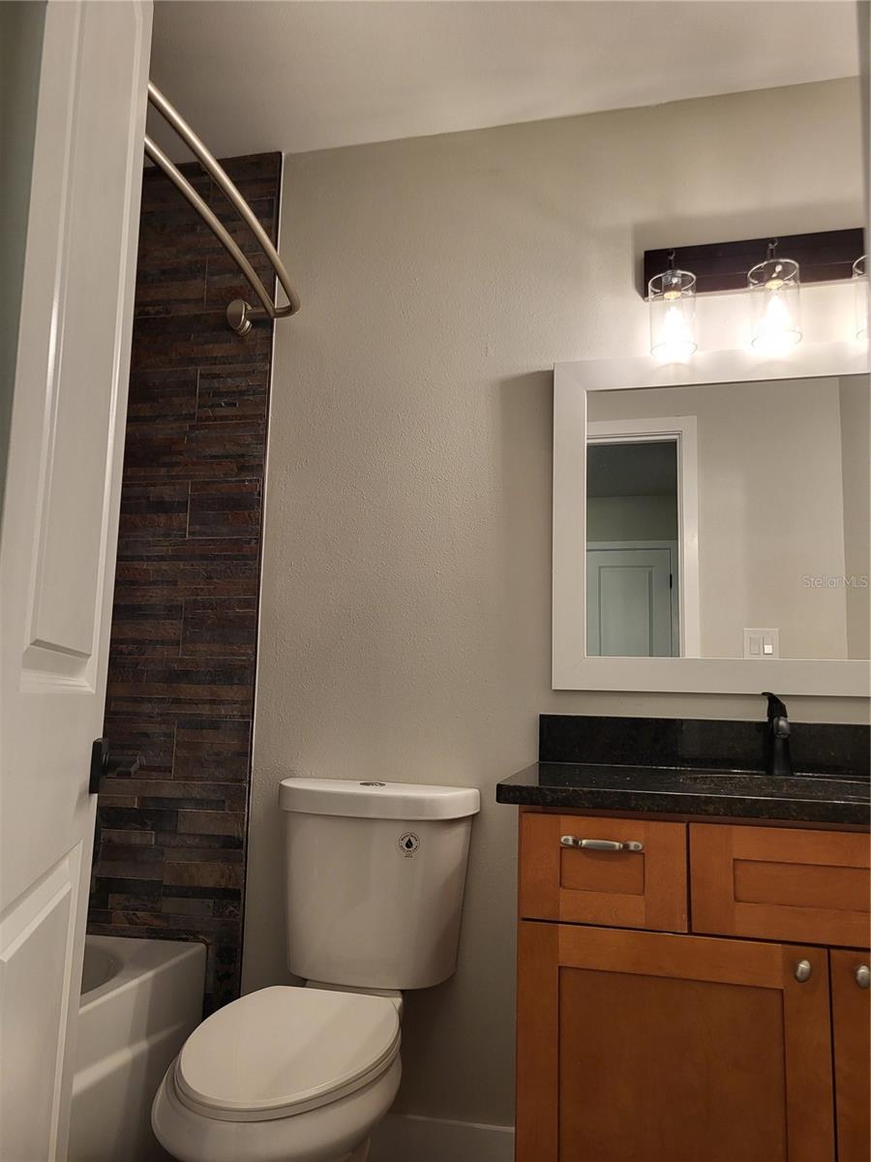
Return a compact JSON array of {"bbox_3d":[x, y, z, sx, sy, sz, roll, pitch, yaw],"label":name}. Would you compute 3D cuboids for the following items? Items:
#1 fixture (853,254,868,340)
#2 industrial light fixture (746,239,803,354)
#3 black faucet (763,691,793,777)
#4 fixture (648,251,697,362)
[{"bbox_3d":[0.920,-0.613,1.801,0.100,0.225,0.110,0,-8,14],"label":"fixture"},{"bbox_3d":[0.721,-0.611,1.850,0.100,0.225,0.110,0,-8,14],"label":"industrial light fixture"},{"bbox_3d":[0.672,0.302,1.710,0.055,0.162,0.135,0,-8,14],"label":"black faucet"},{"bbox_3d":[0.519,-0.610,1.900,0.100,0.225,0.110,0,-8,14],"label":"fixture"}]

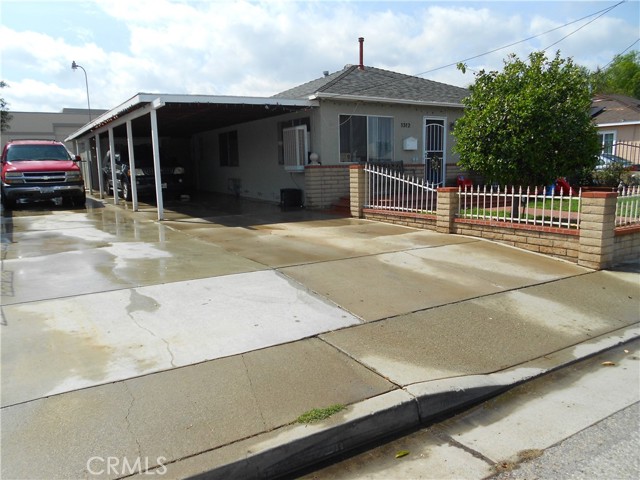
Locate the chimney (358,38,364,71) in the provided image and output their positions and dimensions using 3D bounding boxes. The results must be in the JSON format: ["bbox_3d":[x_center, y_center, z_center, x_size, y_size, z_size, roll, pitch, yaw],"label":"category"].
[{"bbox_3d":[1.333,-5.971,15.456,0.180,1.010,0.180,-6,11,-31],"label":"chimney"}]

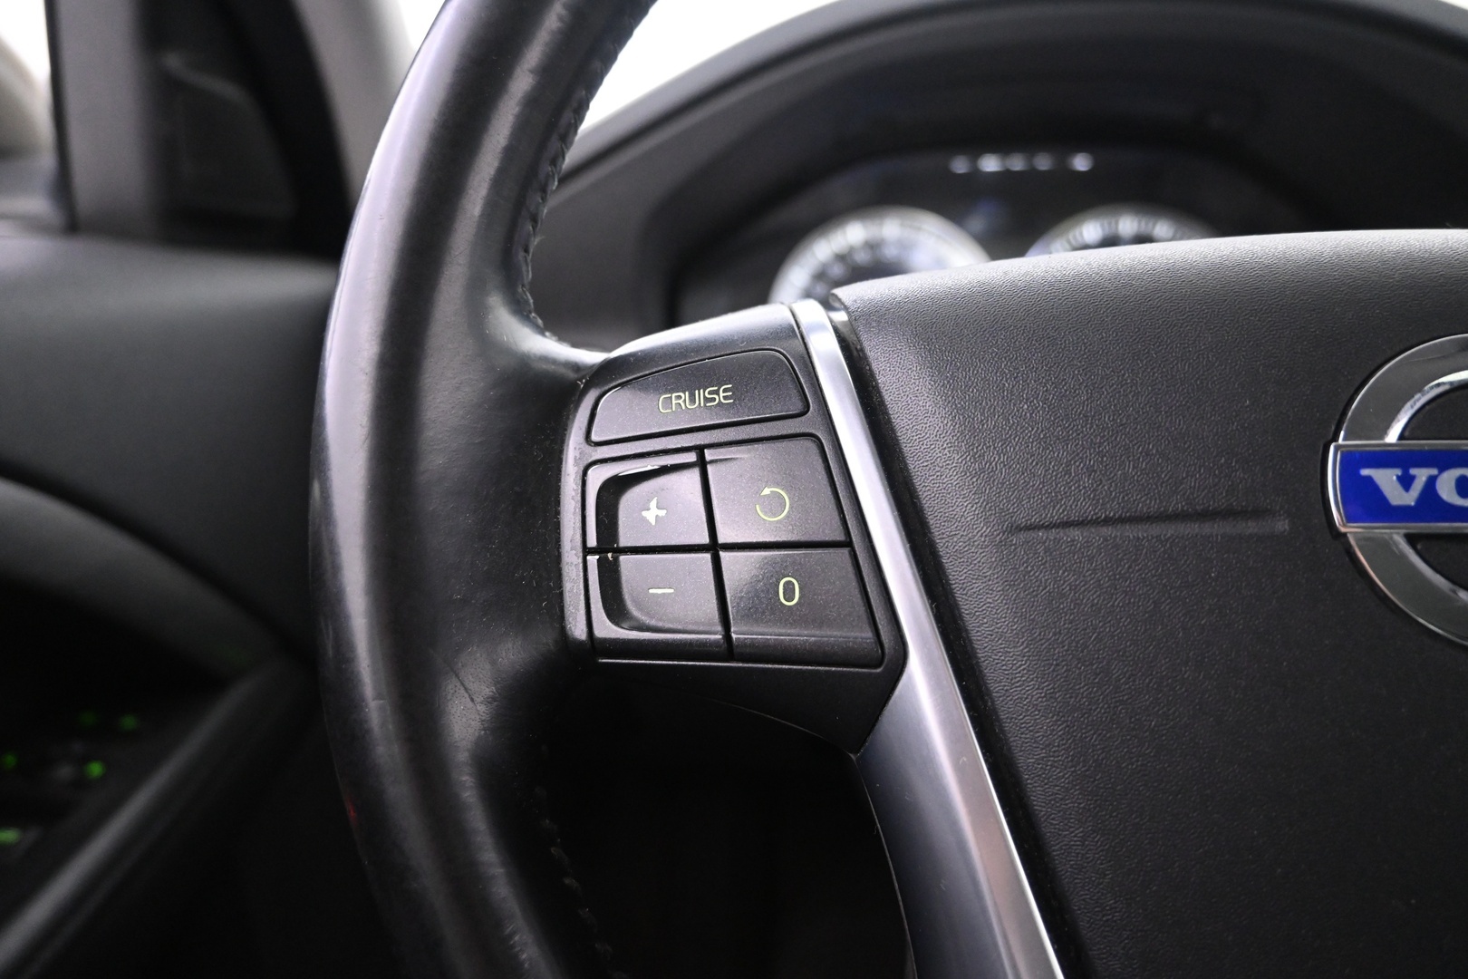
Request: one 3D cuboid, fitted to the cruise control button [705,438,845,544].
[{"bbox_3d":[0.007,0.001,0.177,0.025,0.018,0.006,2,-9,-1],"label":"cruise control button"}]

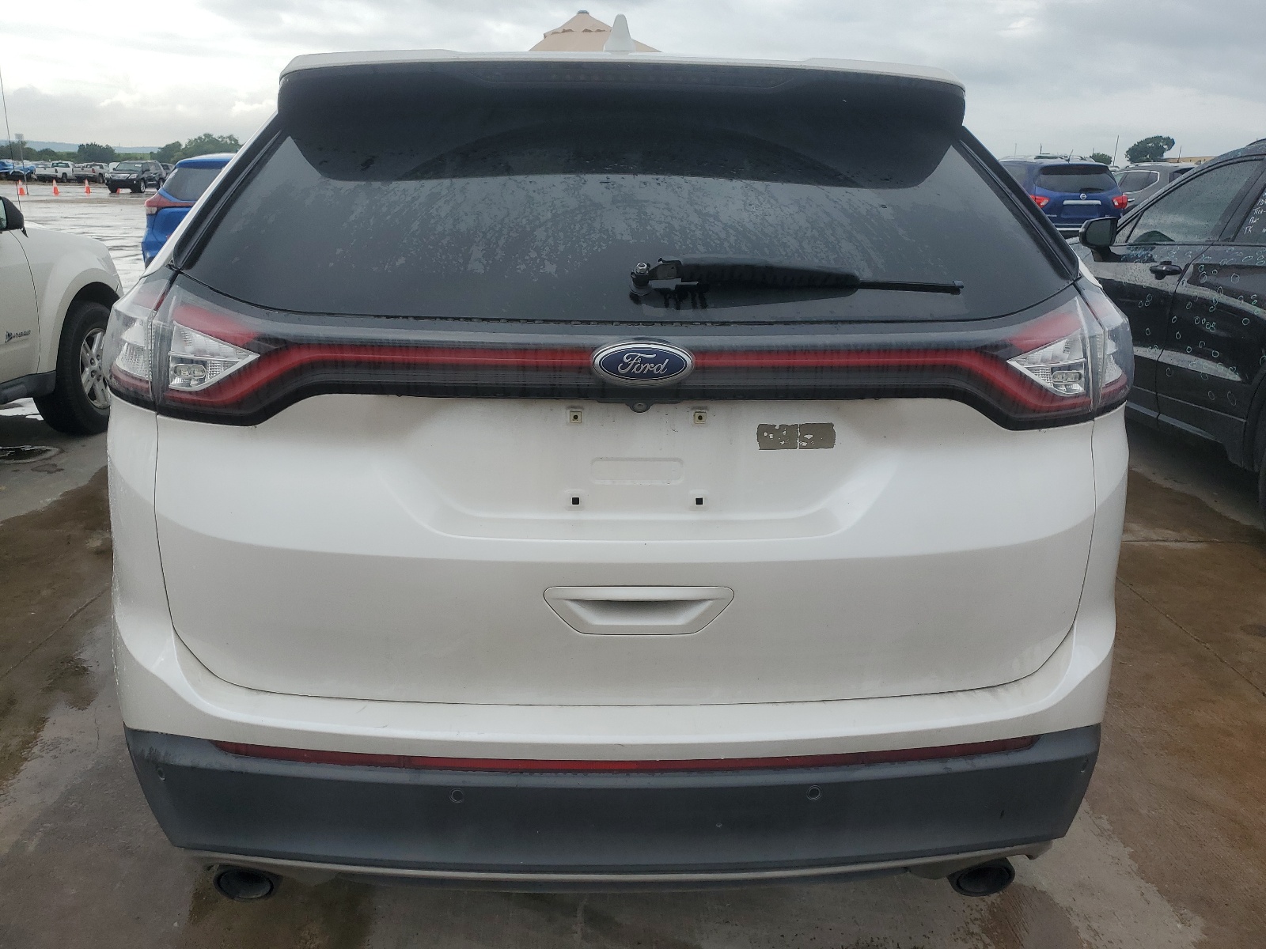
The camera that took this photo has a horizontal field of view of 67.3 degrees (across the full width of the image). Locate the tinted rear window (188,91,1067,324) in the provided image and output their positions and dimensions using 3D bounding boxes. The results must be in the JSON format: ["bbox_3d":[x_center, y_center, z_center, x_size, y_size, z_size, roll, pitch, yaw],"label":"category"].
[{"bbox_3d":[-0.004,-0.464,1.554,1.390,0.120,0.560,0,57,-3],"label":"tinted rear window"}]

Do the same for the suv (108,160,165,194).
[{"bbox_3d":[-30.615,-18.389,58.597,1.970,1.900,4.950,0,18,-2],"label":"suv"}]

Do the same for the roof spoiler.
[{"bbox_3d":[-0.018,-0.696,1.752,1.230,0.130,0.290,0,18,-3],"label":"roof spoiler"}]

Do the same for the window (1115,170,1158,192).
[{"bbox_3d":[9.751,-5.675,18.400,0.100,0.420,1.350,13,16,-11],"label":"window"}]

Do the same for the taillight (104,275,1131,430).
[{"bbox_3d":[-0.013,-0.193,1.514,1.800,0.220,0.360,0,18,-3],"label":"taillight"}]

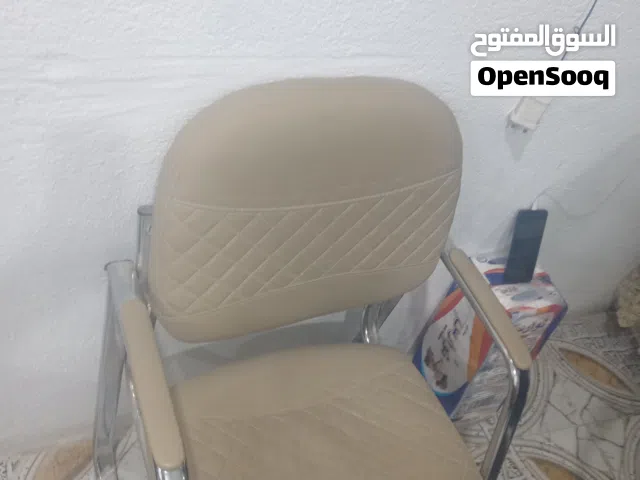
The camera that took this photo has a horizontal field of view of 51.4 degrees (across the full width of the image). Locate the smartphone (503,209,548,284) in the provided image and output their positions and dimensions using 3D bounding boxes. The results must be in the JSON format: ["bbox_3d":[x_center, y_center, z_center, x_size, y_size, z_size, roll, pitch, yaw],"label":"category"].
[{"bbox_3d":[0.418,0.014,1.359,0.074,0.158,0.009,-1,18,-24],"label":"smartphone"}]

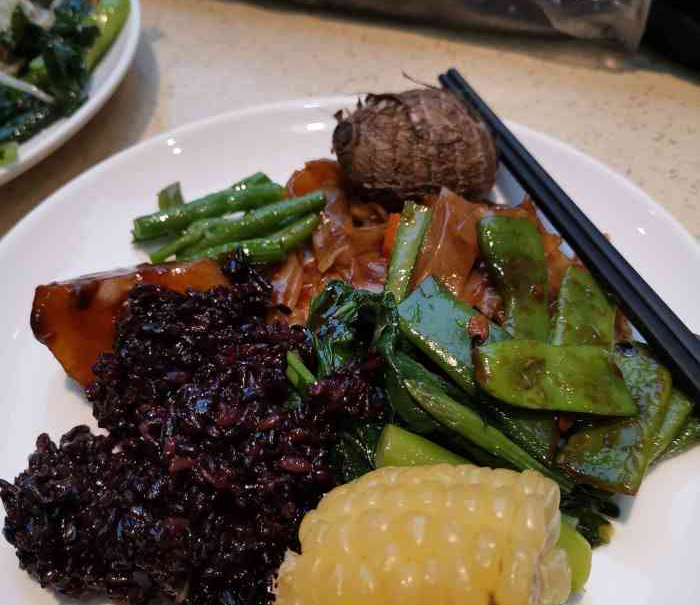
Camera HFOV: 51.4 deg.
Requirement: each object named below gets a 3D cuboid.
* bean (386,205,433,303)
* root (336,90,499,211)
[{"bbox_3d":[0.018,-0.016,0.234,0.009,0.008,0.042,10,51,10],"label":"bean"},{"bbox_3d":[0.023,-0.055,0.259,0.056,0.040,0.041,-6,50,-4],"label":"root"}]

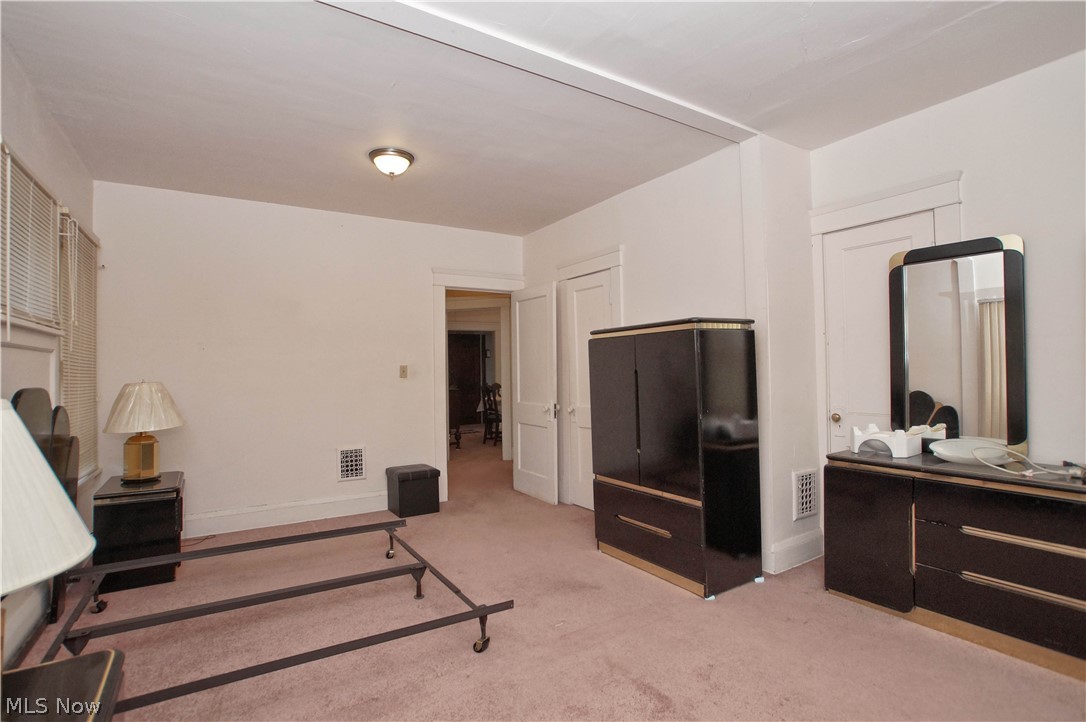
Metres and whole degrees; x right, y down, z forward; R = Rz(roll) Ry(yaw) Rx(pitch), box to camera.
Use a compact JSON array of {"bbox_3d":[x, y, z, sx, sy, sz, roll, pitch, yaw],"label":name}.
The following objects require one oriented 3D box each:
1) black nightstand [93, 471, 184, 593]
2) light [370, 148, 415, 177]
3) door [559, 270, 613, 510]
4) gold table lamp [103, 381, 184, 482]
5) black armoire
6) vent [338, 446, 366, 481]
[{"bbox_3d":[-2.579,1.071,3.119,0.400,0.560,0.610,0,-1,-34],"label":"black nightstand"},{"bbox_3d":[-0.978,-1.259,3.114,0.290,0.140,0.290,0,-1,-34],"label":"light"},{"bbox_3d":[0.417,0.278,4.303,0.050,2.100,0.640,0,-1,-34],"label":"door"},{"bbox_3d":[-2.673,0.460,3.221,0.410,0.670,0.410,0,-1,-34],"label":"gold table lamp"},{"bbox_3d":[0.828,0.543,3.141,0.530,1.525,0.900,0,-1,-34],"label":"black armoire"},{"bbox_3d":[-1.685,0.909,4.262,0.245,0.295,0.025,0,-1,-31],"label":"vent"}]

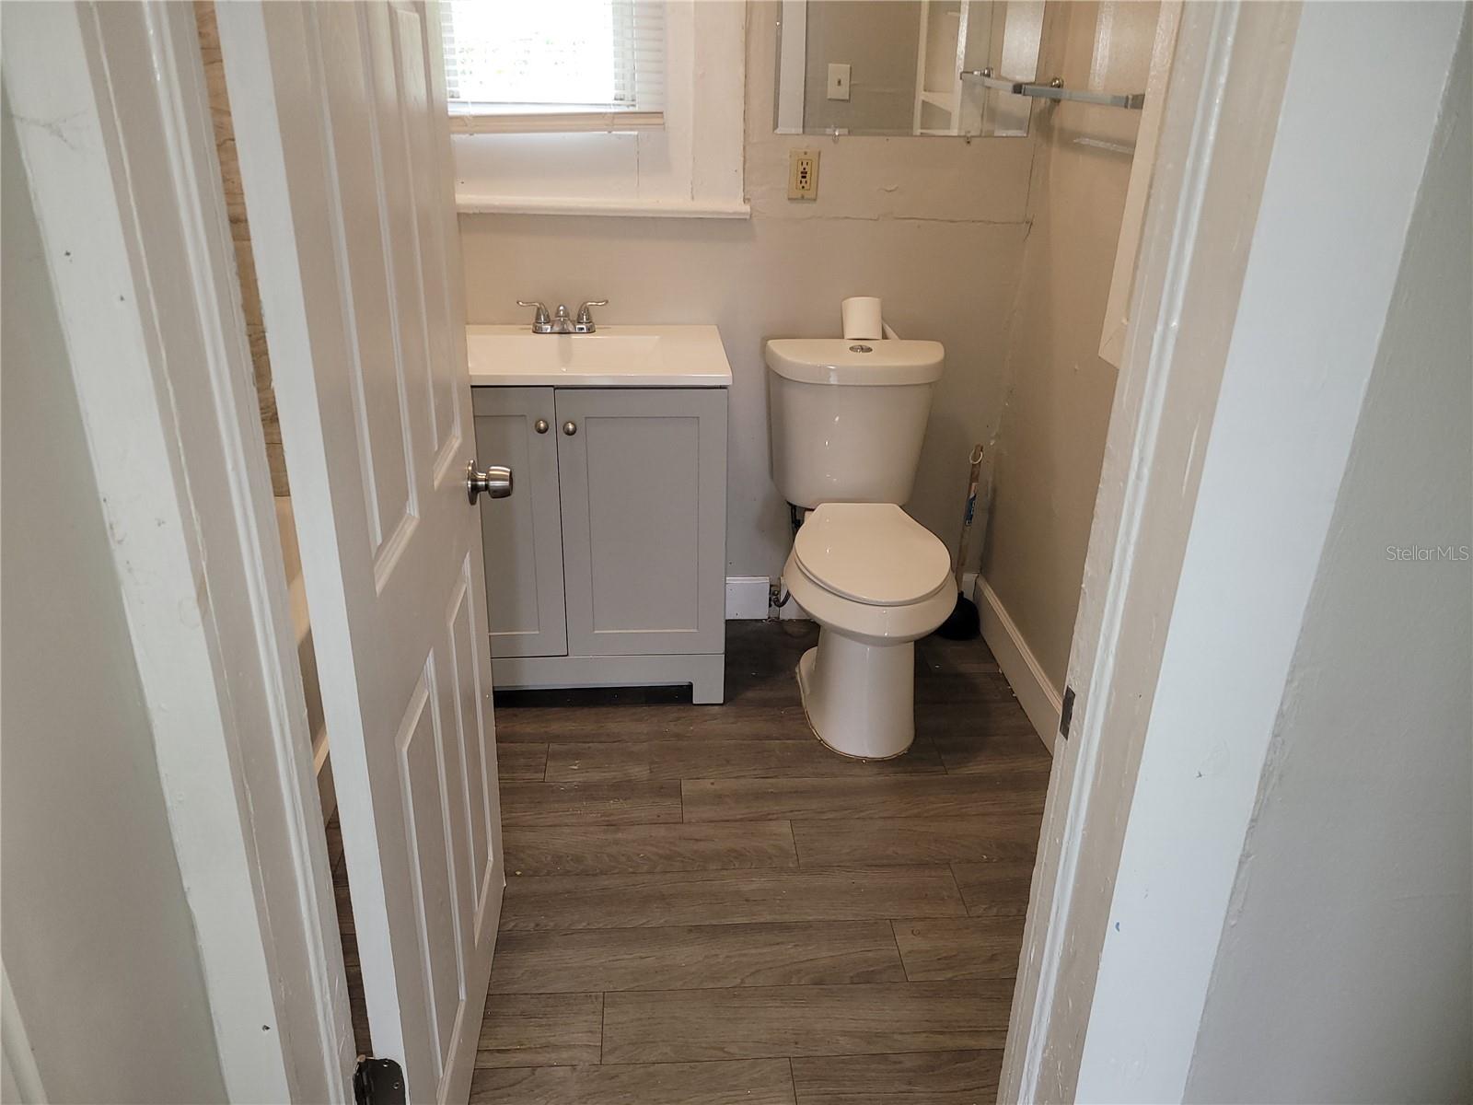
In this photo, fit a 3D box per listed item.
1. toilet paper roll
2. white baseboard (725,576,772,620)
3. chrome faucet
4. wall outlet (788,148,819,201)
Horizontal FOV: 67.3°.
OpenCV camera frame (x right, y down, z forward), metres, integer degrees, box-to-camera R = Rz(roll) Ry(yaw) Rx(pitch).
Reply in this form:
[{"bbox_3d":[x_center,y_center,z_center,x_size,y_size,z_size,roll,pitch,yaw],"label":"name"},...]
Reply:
[{"bbox_3d":[0.319,-0.589,2.797,0.101,0.101,0.101,0,24,-4],"label":"toilet paper roll"},{"bbox_3d":[0.018,0.129,3.155,0.150,0.134,0.015,0,24,-4],"label":"white baseboard"},{"bbox_3d":[-0.428,-0.570,2.701,0.219,0.078,0.140,0,24,-4],"label":"chrome faucet"},{"bbox_3d":[0.166,-0.922,2.701,0.071,0.117,0.010,0,24,-4],"label":"wall outlet"}]

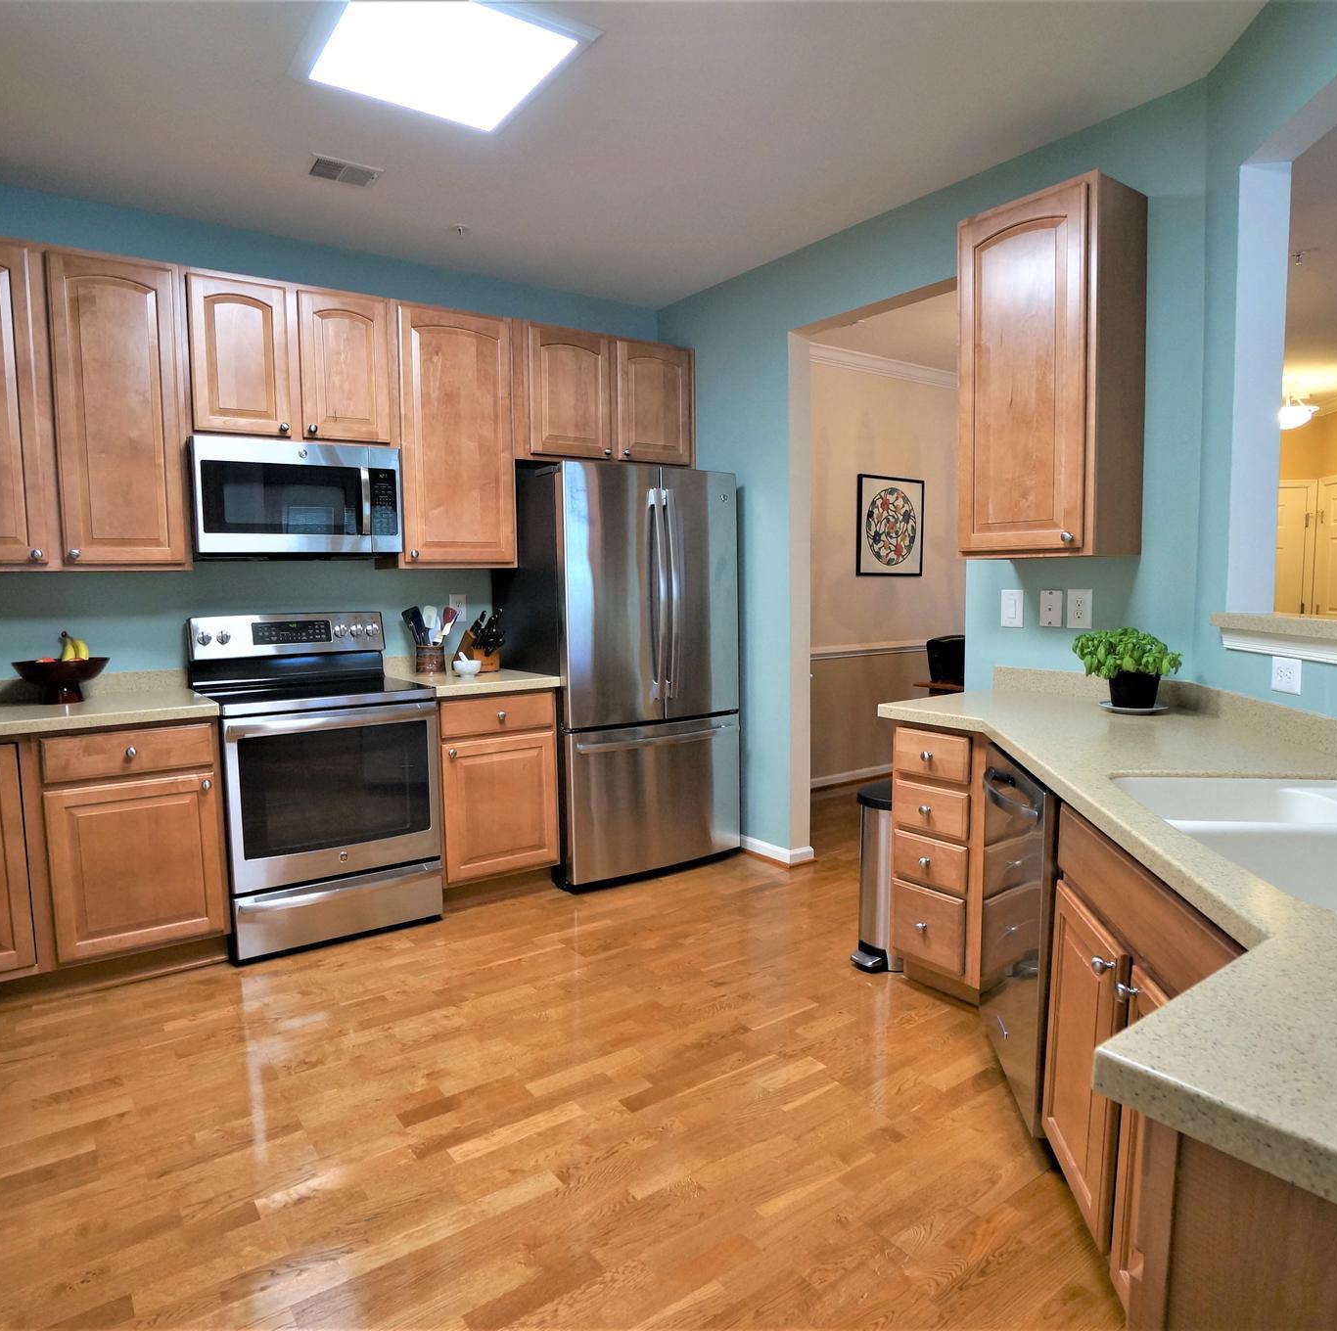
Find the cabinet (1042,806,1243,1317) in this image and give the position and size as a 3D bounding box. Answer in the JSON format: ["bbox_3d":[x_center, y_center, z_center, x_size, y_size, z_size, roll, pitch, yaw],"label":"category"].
[{"bbox_3d":[1.054,0.695,1.347,0.620,0.800,0.850,0,6,10],"label":"cabinet"}]

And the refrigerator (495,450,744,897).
[{"bbox_3d":[-0.212,0.024,3.985,0.910,1.800,0.780,-4,7,-32],"label":"refrigerator"}]

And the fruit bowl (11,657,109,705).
[{"bbox_3d":[-2.218,0.070,3.056,0.300,0.150,0.300,-5,6,-33],"label":"fruit bowl"}]

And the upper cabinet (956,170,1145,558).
[{"bbox_3d":[1.277,-0.929,2.805,0.335,1.110,0.460,-5,7,-39],"label":"upper cabinet"}]

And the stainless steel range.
[{"bbox_3d":[-1.415,0.415,3.354,0.760,1.200,0.730,-5,6,-33],"label":"stainless steel range"}]

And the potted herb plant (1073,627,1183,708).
[{"bbox_3d":[1.385,0.008,2.538,0.285,0.240,0.260,-1,6,0],"label":"potted herb plant"}]

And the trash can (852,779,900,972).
[{"bbox_3d":[0.795,0.724,2.897,0.340,0.575,0.260,-5,6,-36],"label":"trash can"}]

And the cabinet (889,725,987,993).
[{"bbox_3d":[1.049,0.560,2.704,0.610,0.800,0.315,-5,7,-36],"label":"cabinet"}]

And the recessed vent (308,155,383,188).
[{"bbox_3d":[-1.137,-1.714,2.918,0.235,0.025,0.165,-4,7,-32],"label":"recessed vent"}]

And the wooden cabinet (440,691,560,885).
[{"bbox_3d":[-0.854,0.489,3.741,0.520,0.800,0.630,-4,7,-32],"label":"wooden cabinet"}]

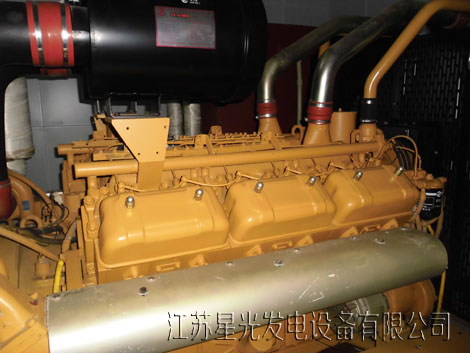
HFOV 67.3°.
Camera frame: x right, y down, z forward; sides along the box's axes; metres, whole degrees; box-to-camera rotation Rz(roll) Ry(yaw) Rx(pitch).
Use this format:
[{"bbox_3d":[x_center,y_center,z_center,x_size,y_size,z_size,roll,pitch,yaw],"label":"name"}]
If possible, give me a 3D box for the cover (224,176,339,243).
[{"bbox_3d":[0.131,0.066,1.012,0.330,0.126,0.152,-6,49,-22],"label":"cover"}]

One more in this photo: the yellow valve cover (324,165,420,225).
[{"bbox_3d":[0.440,0.035,1.139,0.330,0.126,0.152,-6,49,-22],"label":"yellow valve cover"}]

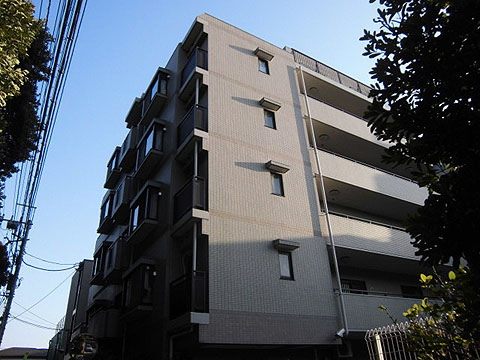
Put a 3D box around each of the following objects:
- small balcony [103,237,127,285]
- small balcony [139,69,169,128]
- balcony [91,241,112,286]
[{"bbox_3d":[-4.963,3.277,14.798,0.632,1.292,1.818,14,-33,-27],"label":"small balcony"},{"bbox_3d":[-3.706,-3.549,15.639,0.488,1.455,2.201,14,-33,-27],"label":"small balcony"},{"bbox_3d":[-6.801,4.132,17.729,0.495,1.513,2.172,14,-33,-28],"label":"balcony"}]

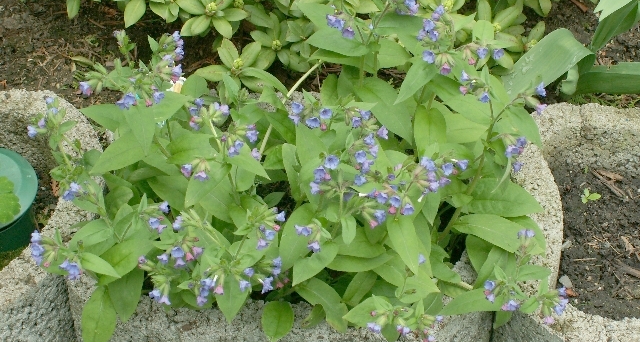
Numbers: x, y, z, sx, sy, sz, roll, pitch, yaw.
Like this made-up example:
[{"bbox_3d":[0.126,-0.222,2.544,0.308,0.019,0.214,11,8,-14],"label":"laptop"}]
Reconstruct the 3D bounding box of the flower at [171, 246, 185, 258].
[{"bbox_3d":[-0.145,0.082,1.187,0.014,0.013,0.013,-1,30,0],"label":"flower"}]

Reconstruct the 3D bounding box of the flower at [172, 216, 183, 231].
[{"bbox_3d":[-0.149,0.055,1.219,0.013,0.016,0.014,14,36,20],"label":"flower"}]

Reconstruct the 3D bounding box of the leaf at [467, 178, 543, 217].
[{"bbox_3d":[0.214,0.031,1.350,0.088,0.014,0.045,4,58,3],"label":"leaf"}]

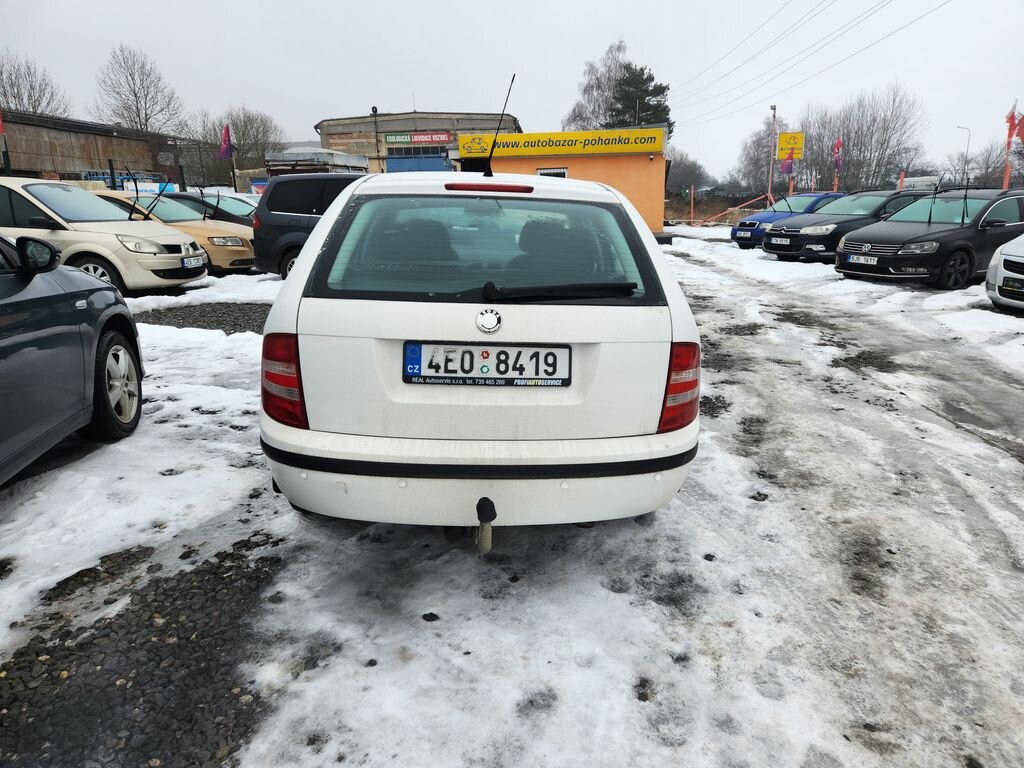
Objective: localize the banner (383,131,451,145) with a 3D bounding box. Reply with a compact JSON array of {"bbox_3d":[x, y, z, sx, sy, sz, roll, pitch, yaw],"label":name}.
[{"bbox_3d":[-5.815,-15.219,42.093,4.270,0.640,0.080,3,16,10],"label":"banner"}]

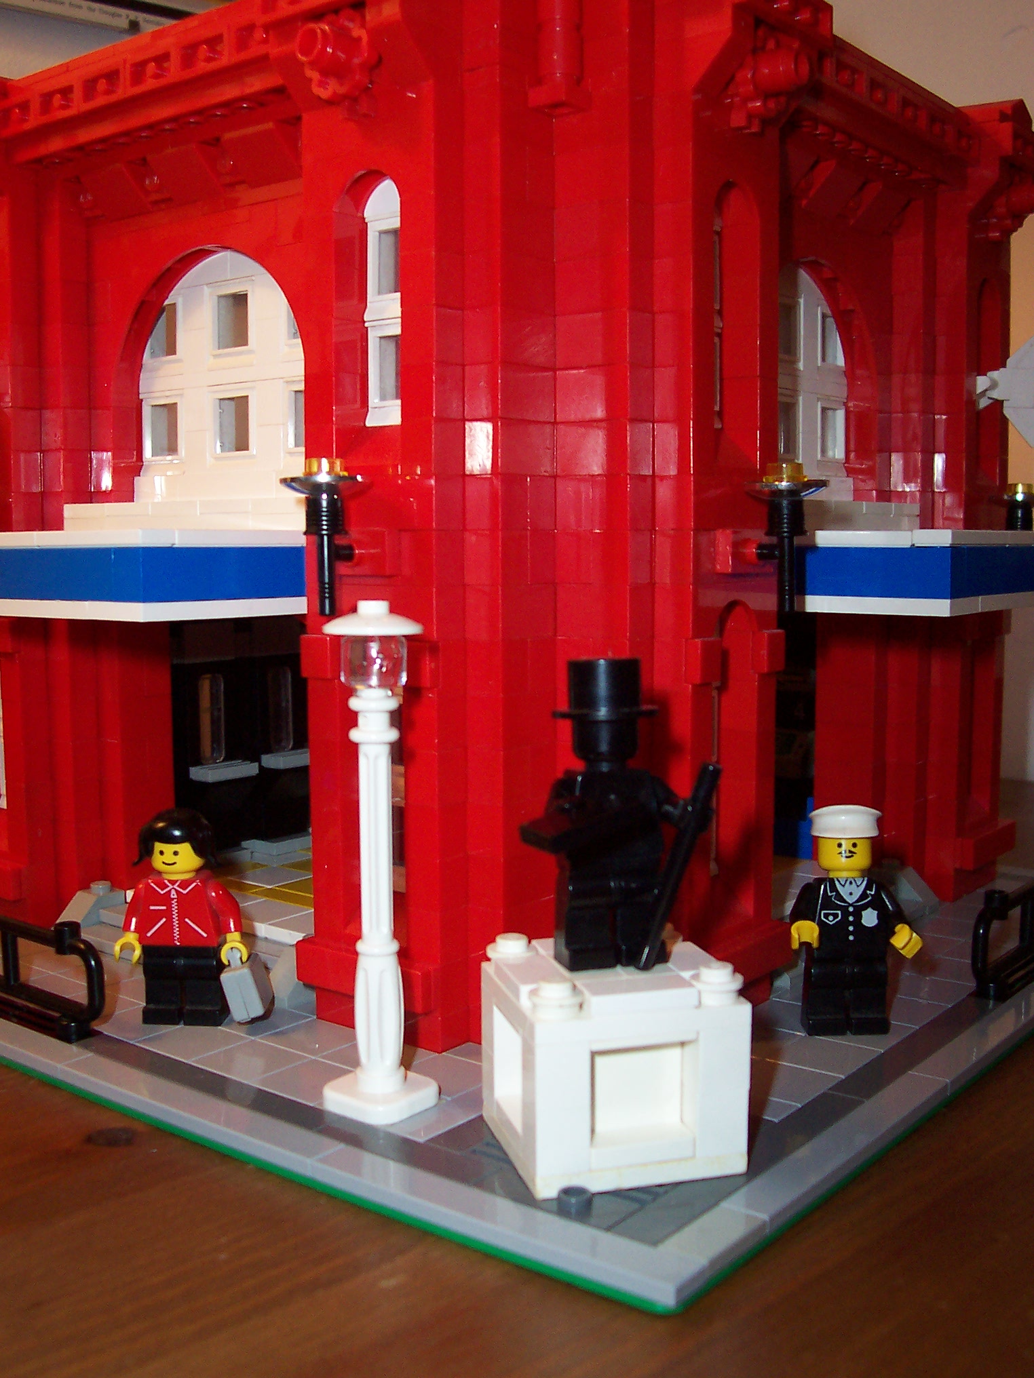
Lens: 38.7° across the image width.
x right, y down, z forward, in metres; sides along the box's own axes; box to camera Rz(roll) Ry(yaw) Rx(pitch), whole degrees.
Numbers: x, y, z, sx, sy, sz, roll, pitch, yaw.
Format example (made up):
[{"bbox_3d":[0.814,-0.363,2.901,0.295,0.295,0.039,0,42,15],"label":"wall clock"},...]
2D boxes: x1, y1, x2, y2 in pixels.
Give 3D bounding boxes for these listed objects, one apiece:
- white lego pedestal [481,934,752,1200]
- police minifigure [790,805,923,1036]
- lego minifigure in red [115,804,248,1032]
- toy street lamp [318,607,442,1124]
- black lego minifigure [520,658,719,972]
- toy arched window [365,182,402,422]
[{"bbox_3d":[0.014,0.055,0.225,0.032,0.030,0.032,-2,6,-15],"label":"white lego pedestal"},{"bbox_3d":[0.062,0.043,0.275,0.024,0.043,0.018,0,6,1],"label":"police minifigure"},{"bbox_3d":[-0.064,0.044,0.286,0.025,0.041,0.015,0,6,5],"label":"lego minifigure in red"},{"bbox_3d":[-0.023,0.027,0.241,0.016,0.083,0.016,4,7,38],"label":"toy street lamp"},{"bbox_3d":[0.015,0.019,0.219,0.030,0.046,0.022,-2,6,-15],"label":"black lego minifigure"},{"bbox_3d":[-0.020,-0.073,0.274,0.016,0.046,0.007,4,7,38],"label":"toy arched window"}]

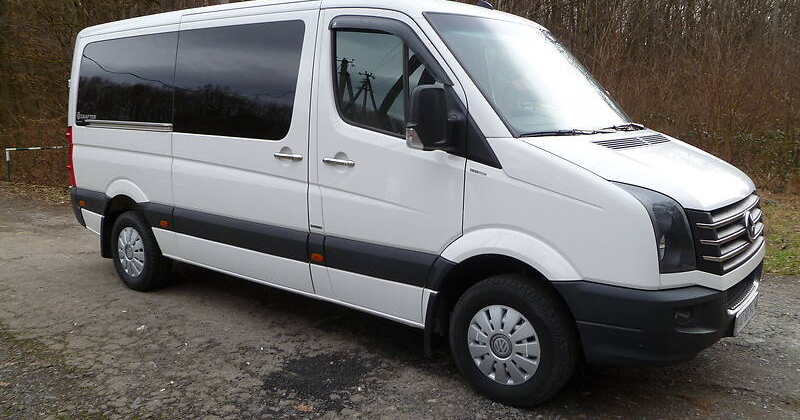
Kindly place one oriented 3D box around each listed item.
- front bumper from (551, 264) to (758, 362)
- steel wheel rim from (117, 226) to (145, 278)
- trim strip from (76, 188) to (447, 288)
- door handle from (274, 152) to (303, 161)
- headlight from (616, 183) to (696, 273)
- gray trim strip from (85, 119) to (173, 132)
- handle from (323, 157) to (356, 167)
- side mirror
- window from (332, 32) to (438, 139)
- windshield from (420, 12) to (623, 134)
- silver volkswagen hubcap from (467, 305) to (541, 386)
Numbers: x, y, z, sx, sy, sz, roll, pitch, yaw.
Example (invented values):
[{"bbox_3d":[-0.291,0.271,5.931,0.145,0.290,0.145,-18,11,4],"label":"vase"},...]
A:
[{"bbox_3d":[1.655,0.443,3.790,0.720,0.450,1.940,8,13,37],"label":"front bumper"},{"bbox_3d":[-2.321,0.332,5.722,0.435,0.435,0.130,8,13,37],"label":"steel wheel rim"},{"bbox_3d":[-1.406,0.138,4.853,4.150,0.230,0.060,8,13,37],"label":"trim strip"},{"bbox_3d":[-0.720,-0.346,4.231,0.260,0.042,0.050,8,13,37],"label":"door handle"},{"bbox_3d":[1.231,0.089,3.113,0.380,0.420,0.310,8,13,37],"label":"headlight"},{"bbox_3d":[-2.309,-0.707,5.425,1.400,0.055,0.035,8,13,37],"label":"gray trim strip"},{"bbox_3d":[-0.367,-0.291,3.966,0.260,0.042,0.050,8,13,37],"label":"handle"},{"bbox_3d":[0.155,-0.479,3.372,0.150,0.345,0.220,8,13,37],"label":"side mirror"},{"bbox_3d":[-0.087,-0.727,3.783,0.780,0.660,0.070,8,3,37],"label":"window"},{"bbox_3d":[0.901,-0.908,4.127,1.760,0.200,1.000,-13,62,-51],"label":"windshield"},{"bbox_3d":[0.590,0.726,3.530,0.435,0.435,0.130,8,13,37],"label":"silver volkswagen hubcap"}]

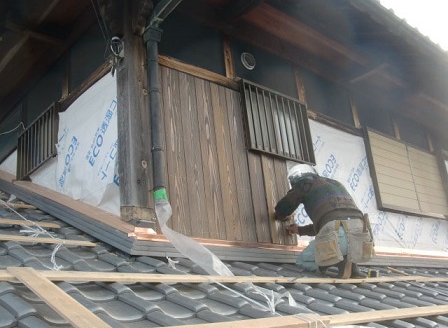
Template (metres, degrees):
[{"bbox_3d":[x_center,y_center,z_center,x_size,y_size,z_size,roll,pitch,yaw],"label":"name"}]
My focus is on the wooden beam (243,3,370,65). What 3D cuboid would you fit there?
[{"bbox_3d":[0.801,-1.219,4.778,1.650,0.150,0.160,12,-26,-40],"label":"wooden beam"}]

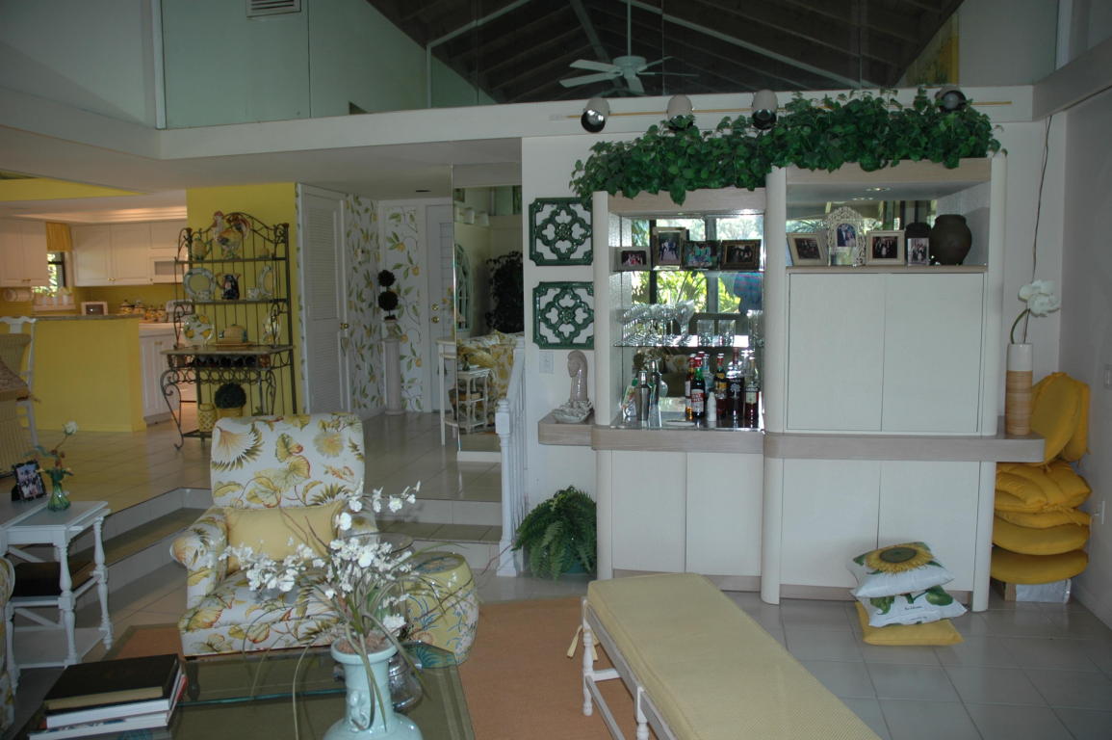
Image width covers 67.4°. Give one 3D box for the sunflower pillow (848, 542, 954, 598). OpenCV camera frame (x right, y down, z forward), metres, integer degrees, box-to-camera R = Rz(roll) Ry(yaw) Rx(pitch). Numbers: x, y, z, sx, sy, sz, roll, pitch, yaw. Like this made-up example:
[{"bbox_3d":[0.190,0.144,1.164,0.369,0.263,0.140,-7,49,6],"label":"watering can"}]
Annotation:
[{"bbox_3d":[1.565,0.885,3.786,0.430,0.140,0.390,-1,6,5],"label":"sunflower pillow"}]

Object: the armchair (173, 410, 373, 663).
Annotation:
[{"bbox_3d":[-1.207,0.750,3.706,0.850,0.970,0.860,-3,6,-12],"label":"armchair"}]

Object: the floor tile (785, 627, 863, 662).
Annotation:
[{"bbox_3d":[1.154,1.201,3.617,0.320,0.010,0.320,0,6,11],"label":"floor tile"}]

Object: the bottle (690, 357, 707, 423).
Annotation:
[{"bbox_3d":[0.758,0.099,4.437,0.075,0.337,0.075,0,7,11],"label":"bottle"}]

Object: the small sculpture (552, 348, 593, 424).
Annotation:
[{"bbox_3d":[0.092,0.084,4.546,0.180,0.379,0.160,-5,8,-35],"label":"small sculpture"}]

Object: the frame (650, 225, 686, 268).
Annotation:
[{"bbox_3d":[0.590,-0.638,4.335,0.173,0.208,0.040,-1,-1,3],"label":"frame"}]

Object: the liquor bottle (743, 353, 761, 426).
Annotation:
[{"bbox_3d":[0.991,0.112,4.211,0.074,0.354,0.074,0,7,11],"label":"liquor bottle"}]

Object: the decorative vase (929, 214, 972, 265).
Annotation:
[{"bbox_3d":[1.887,-0.619,3.978,0.196,0.248,0.196,0,7,11],"label":"decorative vase"}]

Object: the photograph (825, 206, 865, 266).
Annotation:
[{"bbox_3d":[1.384,-0.638,3.986,0.200,0.295,0.040,0,0,11],"label":"photograph"}]

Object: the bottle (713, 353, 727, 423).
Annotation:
[{"bbox_3d":[0.868,0.092,4.381,0.073,0.361,0.073,0,7,11],"label":"bottle"}]

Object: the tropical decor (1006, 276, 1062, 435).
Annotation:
[{"bbox_3d":[2.256,-0.057,3.937,0.255,0.733,0.165,2,7,24],"label":"tropical decor"}]

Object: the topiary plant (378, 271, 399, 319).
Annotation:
[{"bbox_3d":[-1.608,-0.721,8.009,0.200,0.470,0.200,0,7,9],"label":"topiary plant"}]

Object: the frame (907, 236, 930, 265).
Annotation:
[{"bbox_3d":[1.787,-0.579,4.102,0.103,0.140,0.030,1,-3,14],"label":"frame"}]

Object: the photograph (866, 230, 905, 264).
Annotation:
[{"bbox_3d":[1.564,-0.581,3.958,0.195,0.175,0.040,0,-2,15],"label":"photograph"}]

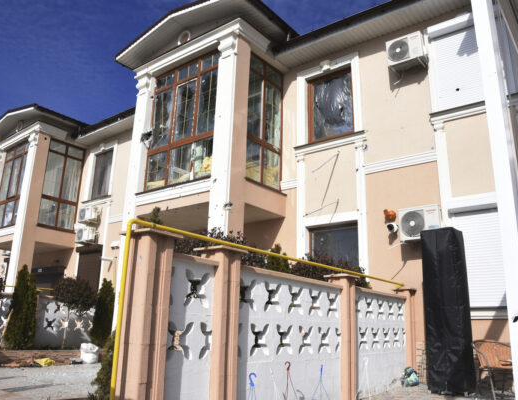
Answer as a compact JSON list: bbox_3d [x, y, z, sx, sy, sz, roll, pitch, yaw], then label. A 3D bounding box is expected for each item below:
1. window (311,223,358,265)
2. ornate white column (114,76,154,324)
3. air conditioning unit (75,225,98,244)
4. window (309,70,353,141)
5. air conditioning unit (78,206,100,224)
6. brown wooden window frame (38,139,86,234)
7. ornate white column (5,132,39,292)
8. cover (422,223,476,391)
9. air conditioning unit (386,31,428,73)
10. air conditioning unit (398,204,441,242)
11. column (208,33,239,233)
[{"bbox_3d":[1.477,1.207,8.773,1.081,1.515,0.121,-10,-19,36],"label":"window"},{"bbox_3d":[-2.712,0.053,10.194,0.545,6.363,0.444,-10,-19,36],"label":"ornate white column"},{"bbox_3d":[-5.308,1.084,13.773,0.707,0.444,0.263,-10,-19,36],"label":"air conditioning unit"},{"bbox_3d":[1.554,-2.010,9.678,1.081,1.535,0.121,-10,-19,36],"label":"window"},{"bbox_3d":[-5.273,0.473,13.929,0.707,0.444,0.263,-10,-19,36],"label":"air conditioning unit"},{"bbox_3d":[-6.300,-0.475,14.388,0.121,2.878,1.313,-10,-19,36],"label":"brown wooden window frame"},{"bbox_3d":[-6.920,0.987,13.393,0.545,6.010,0.444,-10,-19,36],"label":"ornate white column"},{"bbox_3d":[2.725,1.562,6.497,0.505,2.252,0.485,-10,-19,36],"label":"cover"},{"bbox_3d":[2.816,-2.811,8.570,0.687,0.535,0.273,-10,-19,36],"label":"air conditioning unit"},{"bbox_3d":[2.771,0.420,7.635,0.687,0.535,0.273,-10,-19,36],"label":"air conditioning unit"},{"bbox_3d":[-0.608,-0.283,8.641,0.545,6.312,0.444,-10,-19,36],"label":"column"}]

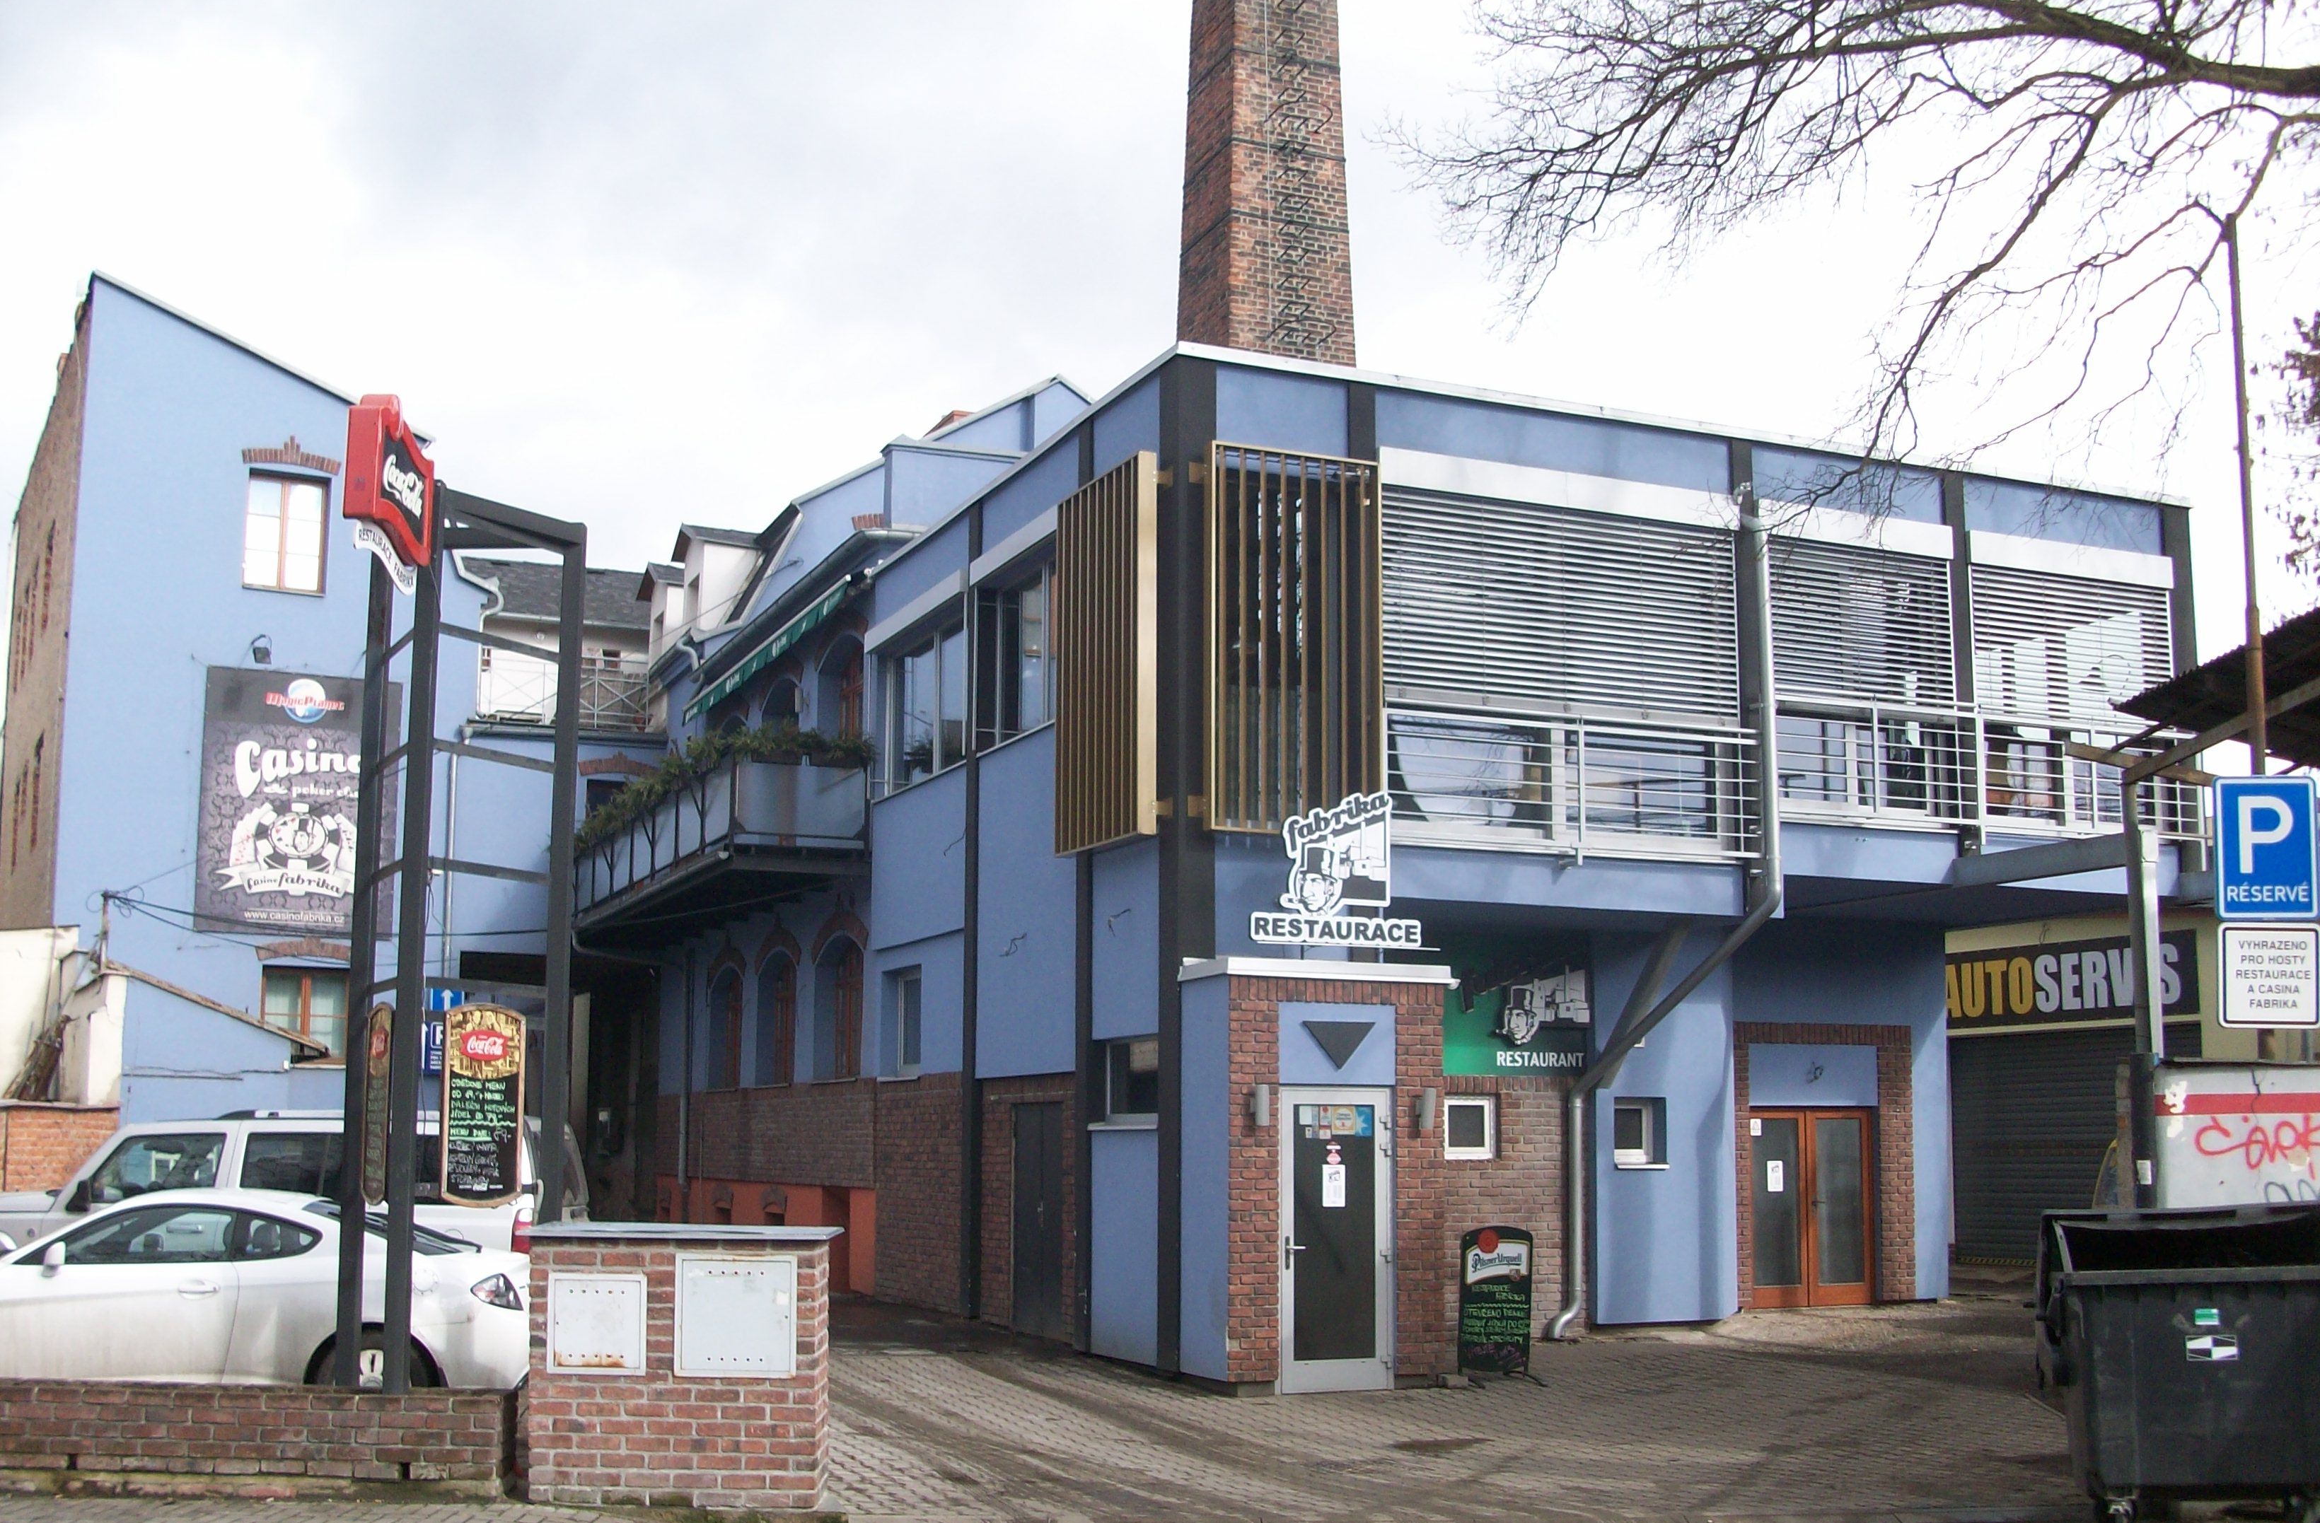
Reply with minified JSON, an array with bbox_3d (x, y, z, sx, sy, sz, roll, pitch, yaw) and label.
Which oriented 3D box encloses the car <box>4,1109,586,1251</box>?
[{"bbox_3d":[-6.487,3.428,16.243,4.700,1.820,1.870,0,-9,1],"label":"car"}]

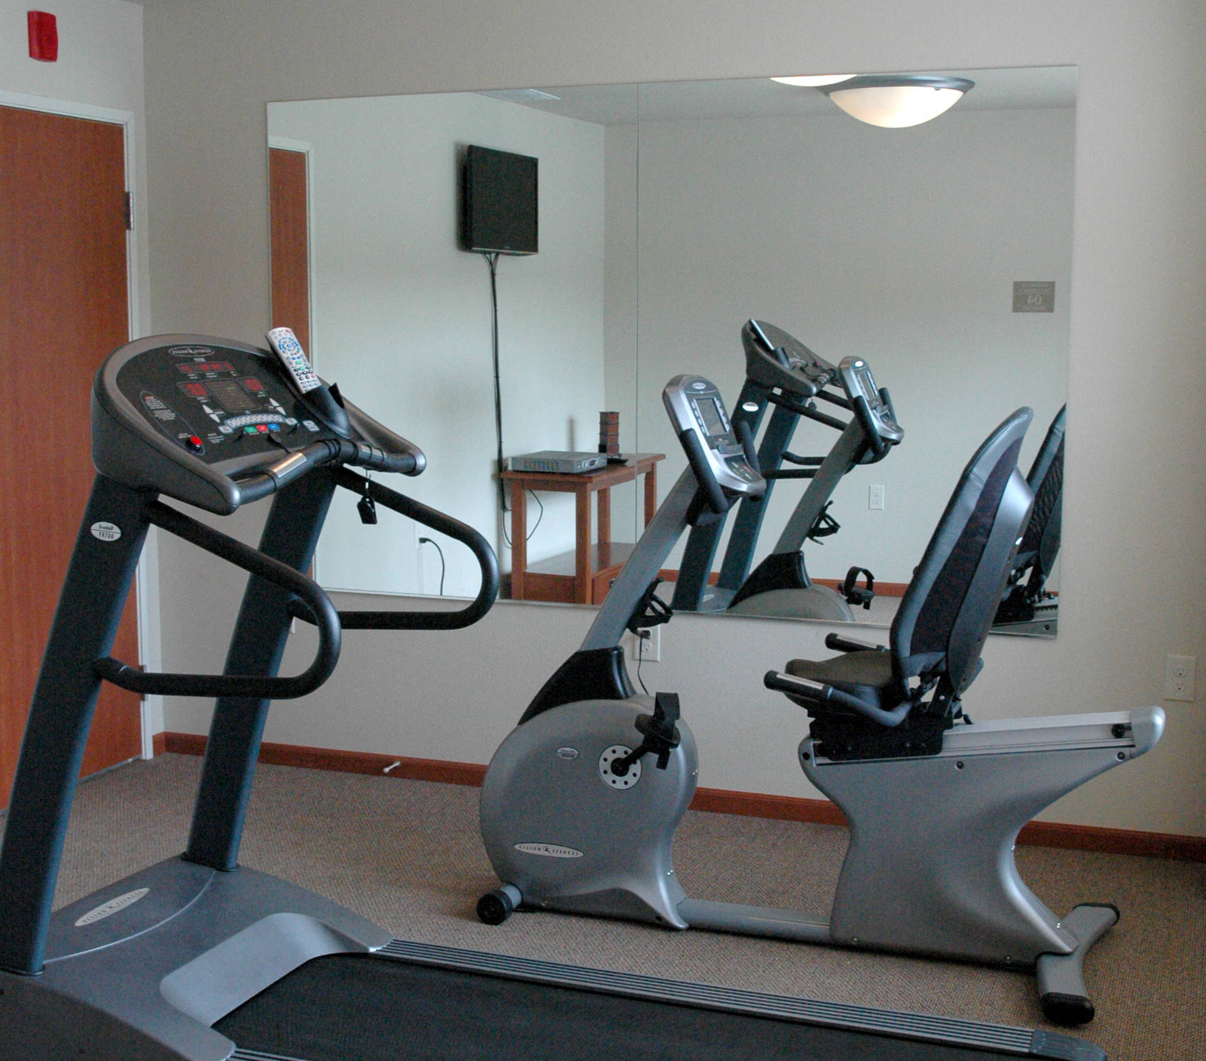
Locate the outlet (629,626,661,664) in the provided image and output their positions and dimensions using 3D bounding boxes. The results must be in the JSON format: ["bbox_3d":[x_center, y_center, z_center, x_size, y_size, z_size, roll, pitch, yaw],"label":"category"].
[{"bbox_3d":[0.131,0.328,5.366,0.073,0.118,0.009,3,8,21],"label":"outlet"}]

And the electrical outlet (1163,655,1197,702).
[{"bbox_3d":[1.538,0.397,4.825,0.073,0.118,0.009,3,8,21],"label":"electrical outlet"}]

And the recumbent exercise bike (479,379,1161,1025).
[{"bbox_3d":[0.465,0.308,4.212,1.620,1.320,0.620,3,8,21],"label":"recumbent exercise bike"}]

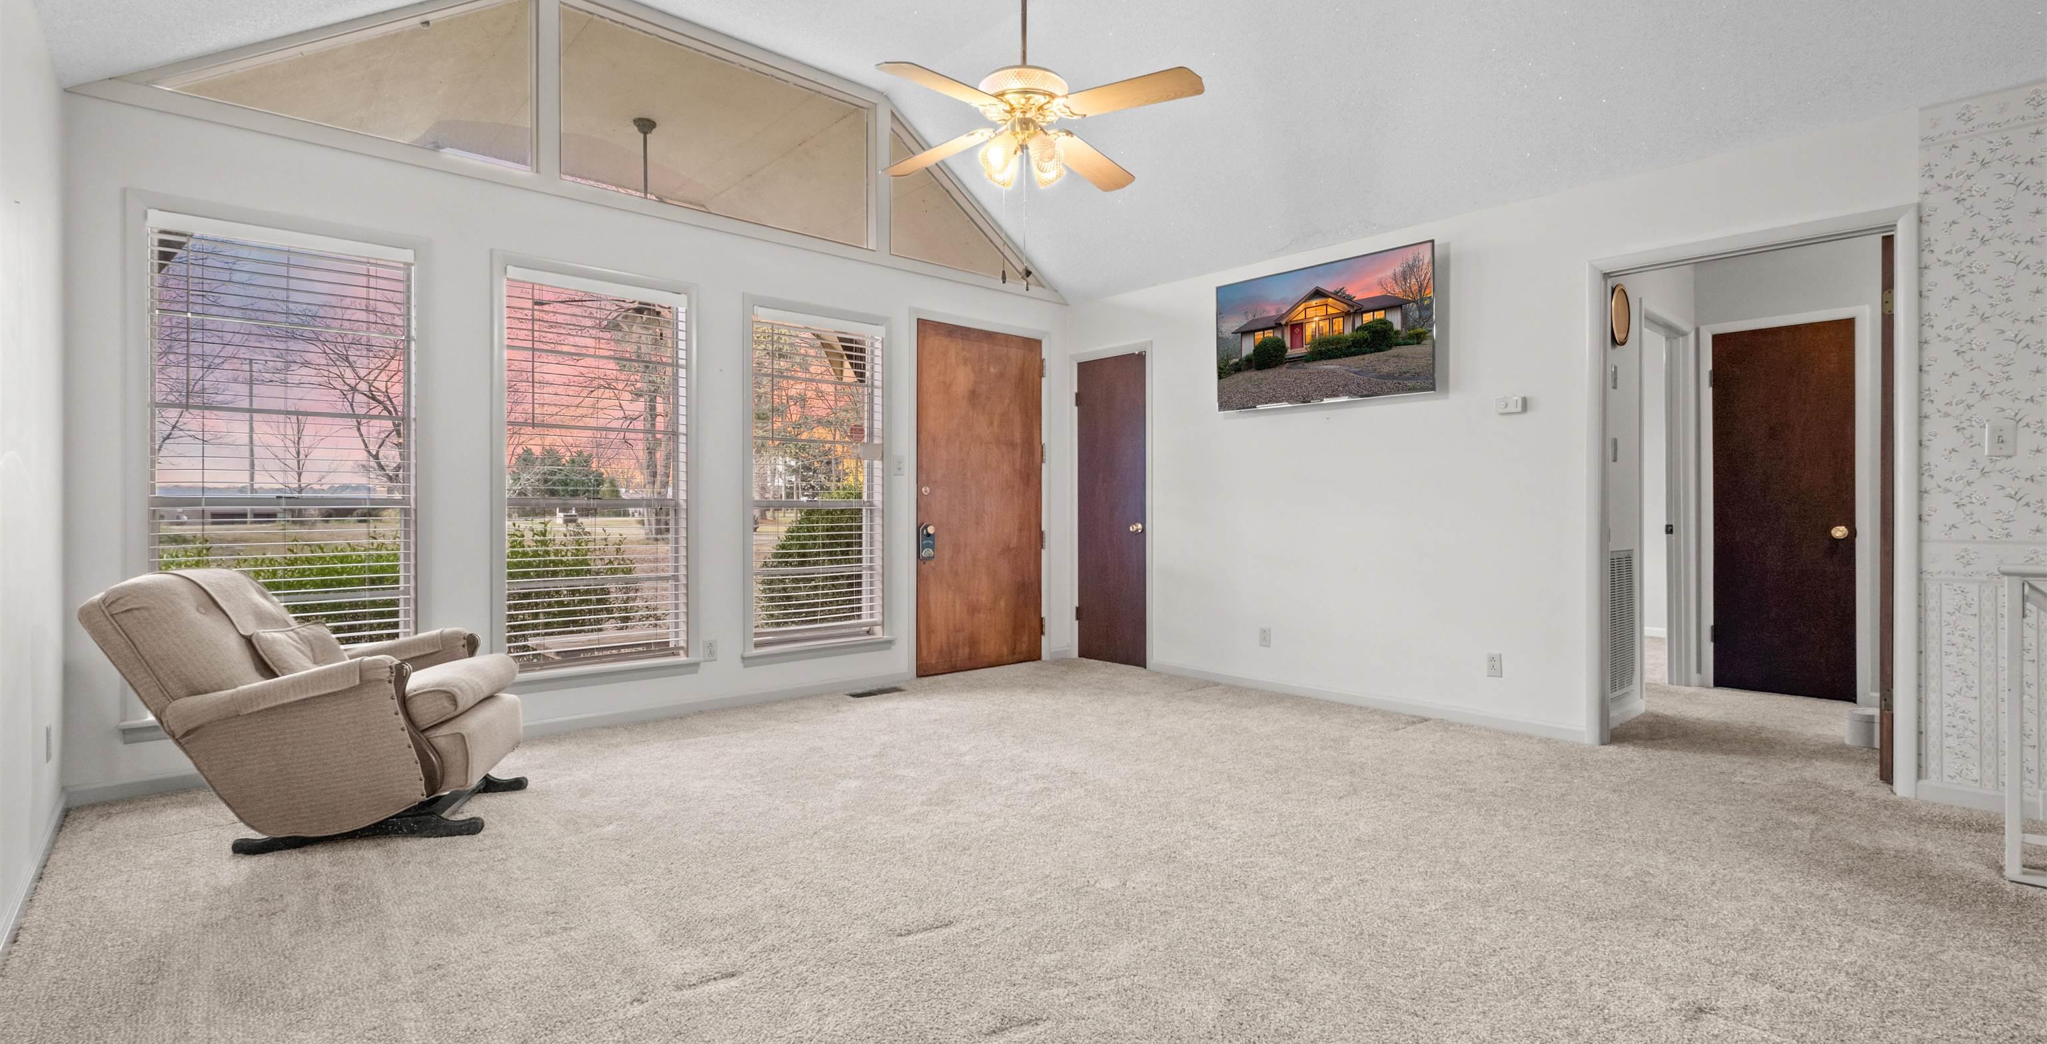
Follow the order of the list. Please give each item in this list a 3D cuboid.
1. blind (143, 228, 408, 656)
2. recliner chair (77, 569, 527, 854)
[{"bbox_3d":[-2.758,-0.211,3.220,0.751,1.743,0.063,0,0,-42],"label":"blind"},{"bbox_3d":[-2.141,0.542,2.677,0.924,0.809,0.745,0,0,-16],"label":"recliner chair"}]

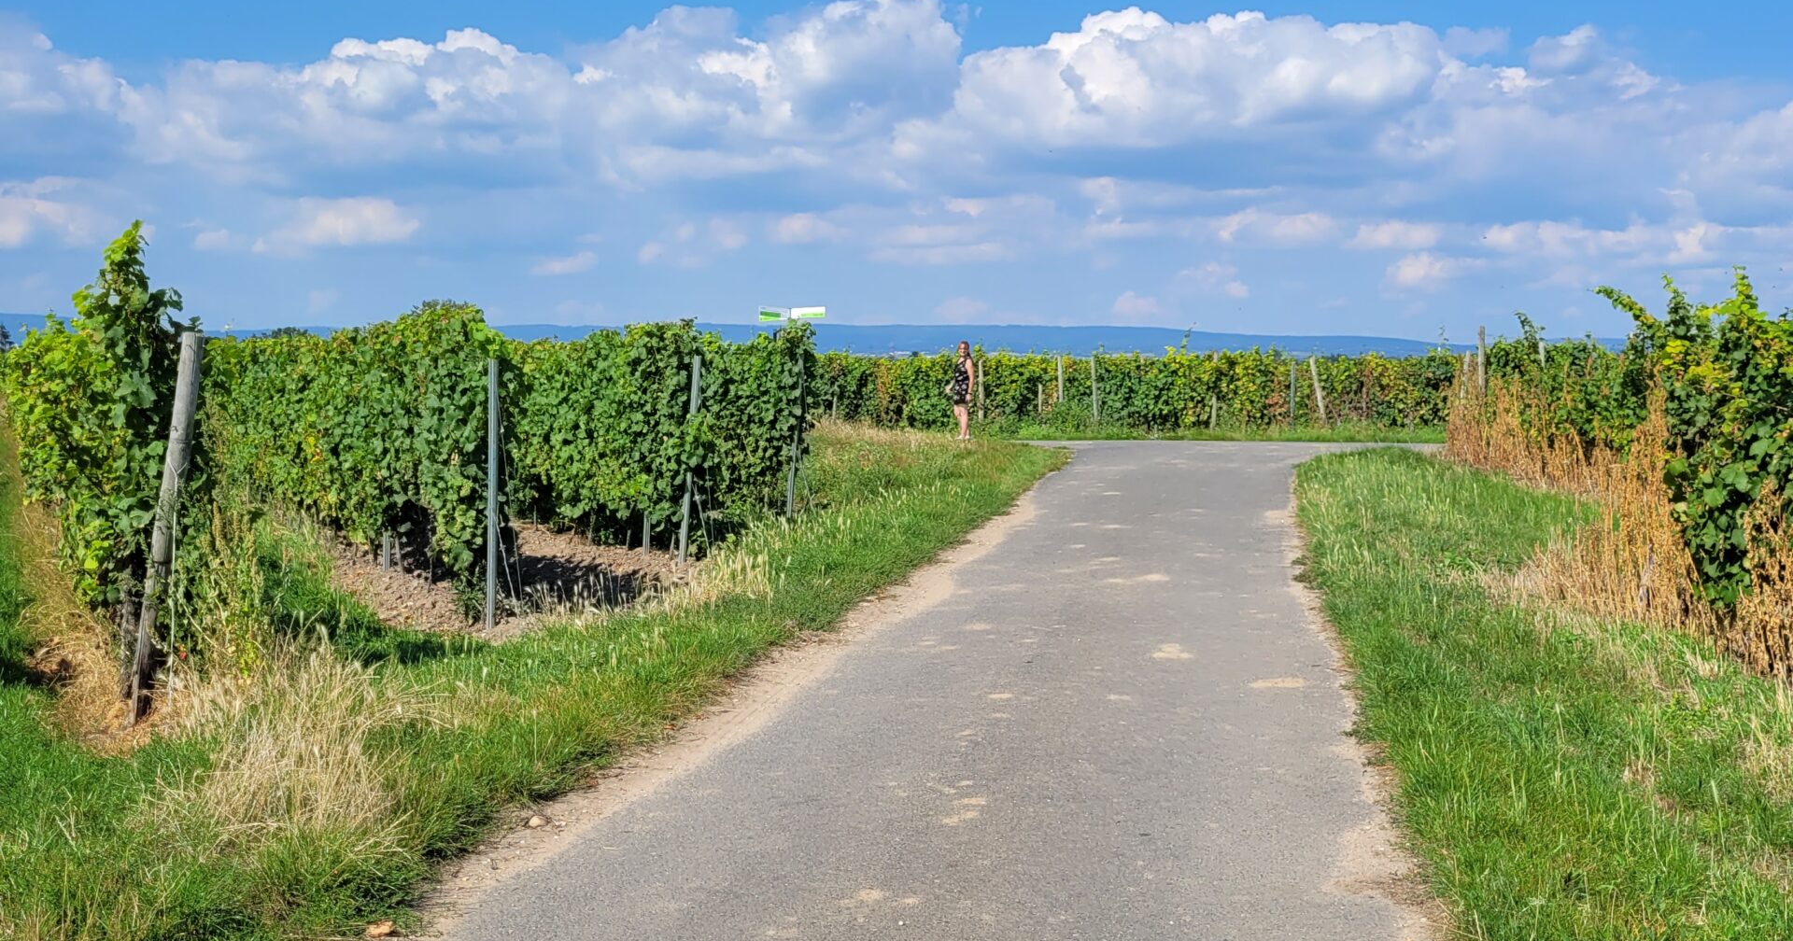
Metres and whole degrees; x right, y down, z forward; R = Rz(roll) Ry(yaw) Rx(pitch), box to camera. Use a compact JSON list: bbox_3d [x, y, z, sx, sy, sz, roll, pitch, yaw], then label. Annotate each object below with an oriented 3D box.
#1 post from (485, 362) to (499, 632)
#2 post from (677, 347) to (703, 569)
[{"bbox_3d":[-2.426,0.149,10.769,0.057,1.640,0.057,-1,6,-28],"label":"post"},{"bbox_3d":[-1.572,-0.071,13.628,0.060,1.640,0.060,1,10,-28],"label":"post"}]

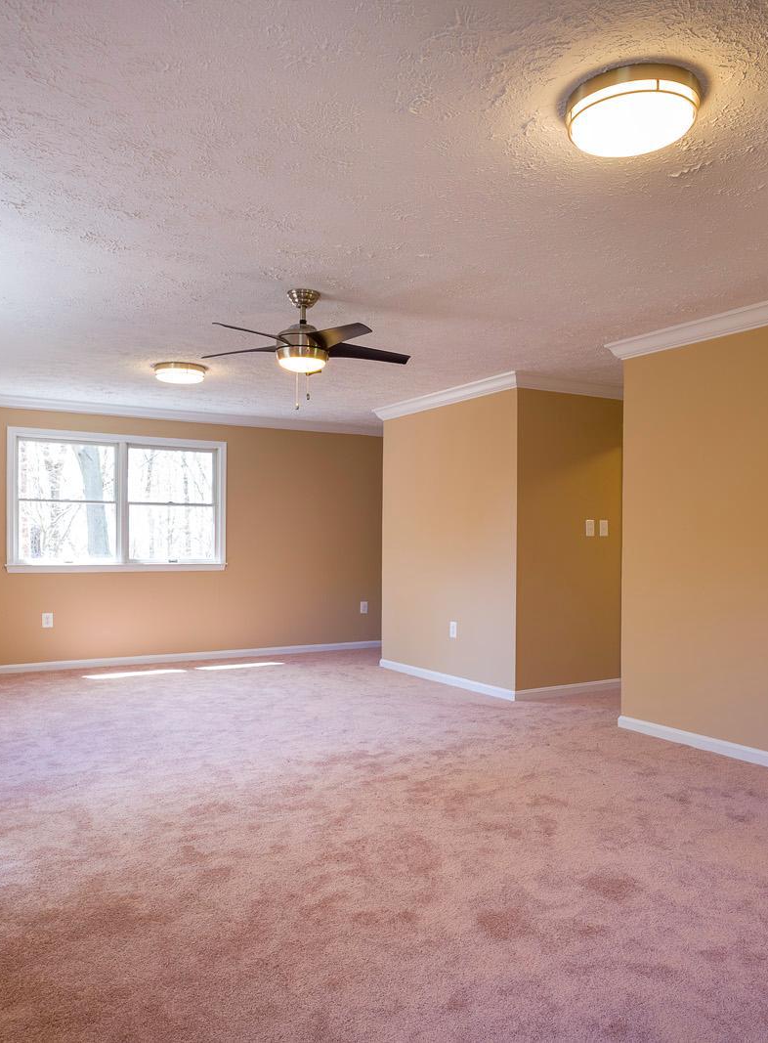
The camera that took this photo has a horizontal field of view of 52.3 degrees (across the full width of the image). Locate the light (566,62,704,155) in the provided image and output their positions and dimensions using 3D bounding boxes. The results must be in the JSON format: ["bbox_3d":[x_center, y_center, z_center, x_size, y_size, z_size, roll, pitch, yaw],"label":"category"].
[{"bbox_3d":[0.685,-1.121,2.164,0.353,0.075,0.353,0,-1,0],"label":"light"}]

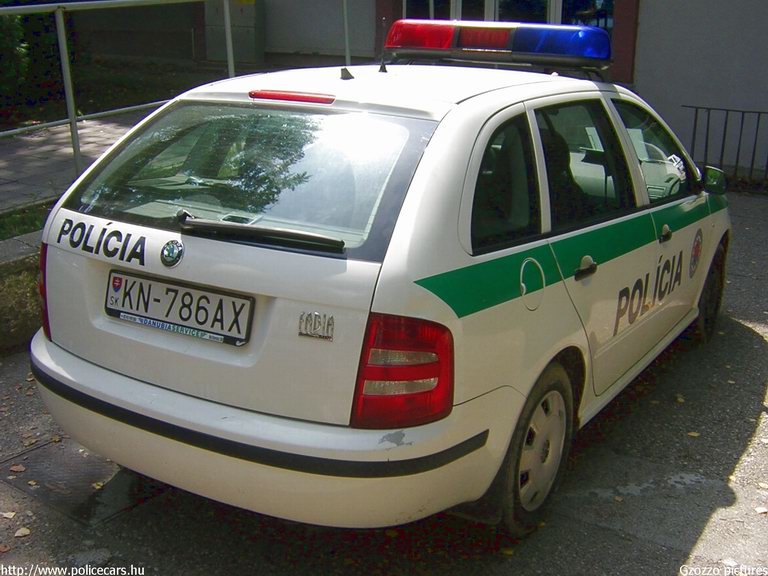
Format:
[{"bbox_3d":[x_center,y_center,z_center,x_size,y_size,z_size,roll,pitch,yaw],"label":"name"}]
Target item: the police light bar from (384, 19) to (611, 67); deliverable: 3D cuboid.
[{"bbox_3d":[0.495,-1.079,3.511,1.050,0.165,0.260,11,17,31],"label":"police light bar"}]

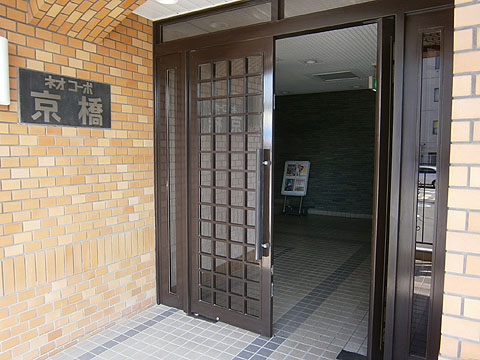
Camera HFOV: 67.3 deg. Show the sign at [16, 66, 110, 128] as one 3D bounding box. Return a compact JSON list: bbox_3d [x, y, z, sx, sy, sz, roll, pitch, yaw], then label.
[{"bbox_3d":[-1.218,-0.559,2.582,0.035,0.350,0.695,4,6,33],"label":"sign"}]

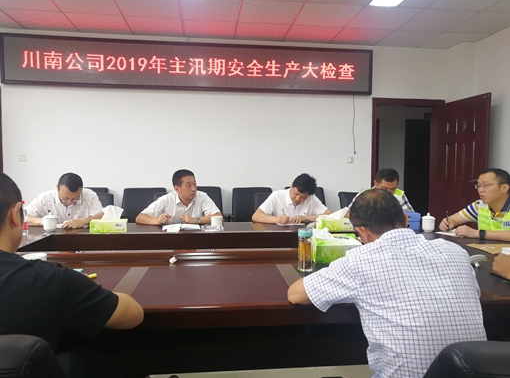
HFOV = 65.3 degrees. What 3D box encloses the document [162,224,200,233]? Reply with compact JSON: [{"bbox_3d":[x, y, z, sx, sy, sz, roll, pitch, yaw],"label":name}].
[{"bbox_3d":[-0.495,0.256,2.707,0.265,0.018,0.230,0,3,-7],"label":"document"}]

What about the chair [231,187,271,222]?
[{"bbox_3d":[0.004,0.474,4.410,0.580,0.950,0.620,0,3,-10],"label":"chair"}]

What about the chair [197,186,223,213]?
[{"bbox_3d":[-0.595,0.472,4.370,0.580,0.950,0.620,0,3,-7],"label":"chair"}]

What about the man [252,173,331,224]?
[{"bbox_3d":[0.272,0.439,3.160,0.590,1.140,0.700,0,3,-7],"label":"man"}]

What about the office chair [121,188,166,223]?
[{"bbox_3d":[-1.194,0.473,4.239,0.580,0.950,0.620,0,3,-10],"label":"office chair"}]

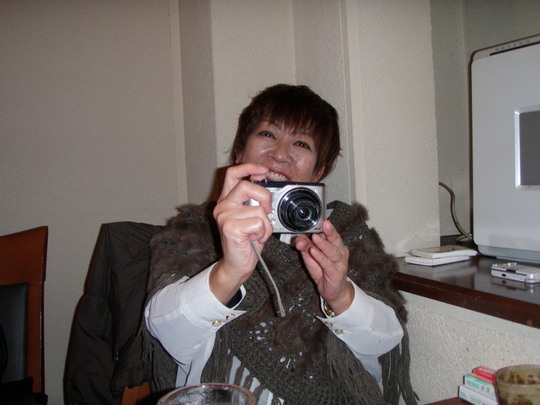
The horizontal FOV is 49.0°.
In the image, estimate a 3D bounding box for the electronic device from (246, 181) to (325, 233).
[{"bbox_3d":[0.019,0.009,0.733,0.102,0.060,0.050,1,10,-10],"label":"electronic device"}]

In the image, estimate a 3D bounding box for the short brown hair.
[{"bbox_3d":[0.030,-0.129,1.085,0.190,0.188,0.210,15,1,-3],"label":"short brown hair"}]

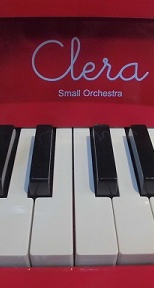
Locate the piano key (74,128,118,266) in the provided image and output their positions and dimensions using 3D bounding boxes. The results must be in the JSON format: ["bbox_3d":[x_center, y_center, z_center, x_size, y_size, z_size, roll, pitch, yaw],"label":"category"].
[{"bbox_3d":[0.009,0.028,0.199,0.023,0.014,0.106,0,42,-2],"label":"piano key"}]

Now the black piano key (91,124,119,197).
[{"bbox_3d":[0.019,0.007,0.203,0.012,0.013,0.063,0,42,-2],"label":"black piano key"}]

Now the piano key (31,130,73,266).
[{"bbox_3d":[-0.015,0.028,0.198,0.024,0.014,0.106,0,42,-2],"label":"piano key"}]

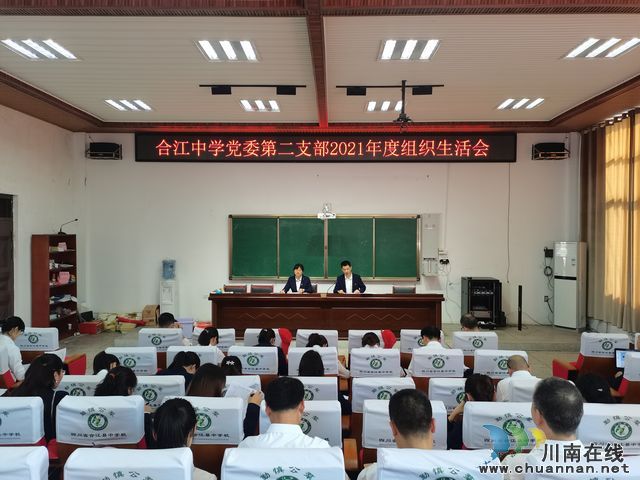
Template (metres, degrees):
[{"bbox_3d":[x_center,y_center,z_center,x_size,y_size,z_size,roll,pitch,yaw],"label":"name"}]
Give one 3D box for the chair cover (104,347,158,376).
[{"bbox_3d":[-1.796,1.152,4.623,0.465,0.240,0.130,0,1,2],"label":"chair cover"}]

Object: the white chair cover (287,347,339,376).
[{"bbox_3d":[-0.060,1.153,4.574,0.465,0.240,0.130,0,1,2],"label":"white chair cover"}]

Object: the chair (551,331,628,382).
[{"bbox_3d":[3.000,1.484,5.361,0.600,0.970,0.620,0,1,2],"label":"chair"}]

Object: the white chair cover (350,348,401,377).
[{"bbox_3d":[0.507,1.142,4.444,0.470,0.240,0.140,0,1,2],"label":"white chair cover"}]

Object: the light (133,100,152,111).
[{"bbox_3d":[-2.915,-2.230,7.944,0.120,0.060,0.570,0,1,2],"label":"light"}]

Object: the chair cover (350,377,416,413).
[{"bbox_3d":[0.472,1.166,3.595,0.470,0.240,0.140,0,1,2],"label":"chair cover"}]

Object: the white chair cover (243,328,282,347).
[{"bbox_3d":[-0.575,1.042,4.935,0.410,0.240,0.120,0,1,1],"label":"white chair cover"}]

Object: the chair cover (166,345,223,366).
[{"bbox_3d":[-1.212,1.149,4.607,0.465,0.240,0.130,0,1,2],"label":"chair cover"}]

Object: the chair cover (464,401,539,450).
[{"bbox_3d":[1.089,1.089,2.851,0.480,0.250,0.130,0,1,2],"label":"chair cover"}]

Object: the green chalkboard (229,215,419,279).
[{"bbox_3d":[0.115,0.168,9.984,3.980,1.350,0.100,0,1,2],"label":"green chalkboard"}]

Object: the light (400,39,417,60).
[{"bbox_3d":[1.069,-2.281,5.762,0.110,0.050,0.620,0,1,2],"label":"light"}]

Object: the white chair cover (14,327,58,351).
[{"bbox_3d":[-2.962,1.039,4.996,0.440,0.240,0.120,0,1,1],"label":"white chair cover"}]

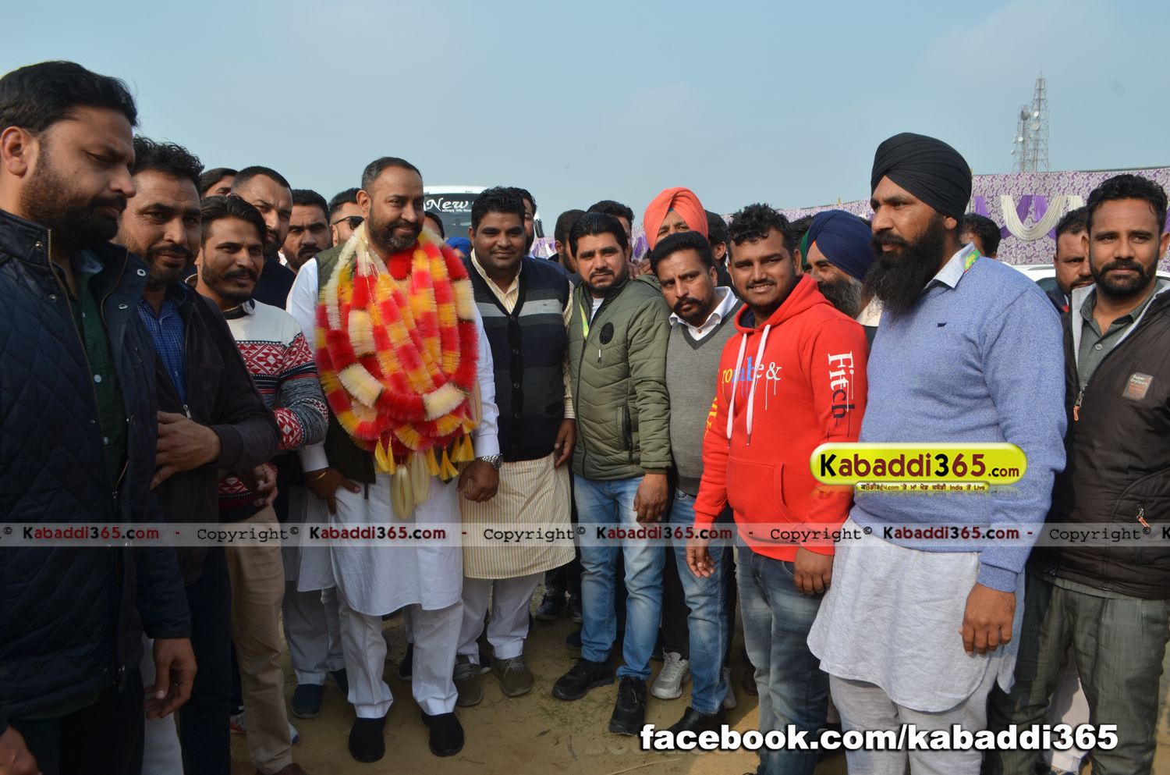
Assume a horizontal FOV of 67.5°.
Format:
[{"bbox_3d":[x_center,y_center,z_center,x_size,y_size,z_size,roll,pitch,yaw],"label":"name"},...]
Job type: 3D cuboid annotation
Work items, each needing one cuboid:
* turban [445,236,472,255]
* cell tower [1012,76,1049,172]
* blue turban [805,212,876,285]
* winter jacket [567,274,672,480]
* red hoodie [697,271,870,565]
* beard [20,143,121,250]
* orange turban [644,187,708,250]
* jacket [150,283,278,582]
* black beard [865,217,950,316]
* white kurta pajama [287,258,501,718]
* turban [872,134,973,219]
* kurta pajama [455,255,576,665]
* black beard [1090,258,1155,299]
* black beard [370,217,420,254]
[{"bbox_3d":[-0.877,-0.978,6.200,0.240,0.200,0.210,-6,10,-39],"label":"turban"},{"bbox_3d":[83.973,-39.117,165.000,6.500,38.000,6.000,0,7,0],"label":"cell tower"},{"bbox_3d":[0.764,-0.424,2.620,0.245,0.215,0.210,-15,15,-36],"label":"blue turban"},{"bbox_3d":[0.083,-0.035,2.780,0.480,0.630,0.300,7,10,42],"label":"winter jacket"},{"bbox_3d":[0.493,0.066,2.171,0.480,0.685,0.320,5,8,38],"label":"red hoodie"},{"bbox_3d":[-0.703,-0.259,1.200,0.120,0.130,0.135,12,10,10],"label":"beard"},{"bbox_3d":[0.320,-0.595,3.080,0.215,0.215,0.250,2,8,13],"label":"orange turban"},{"bbox_3d":[-0.845,0.087,1.801,0.500,0.613,0.360,-3,7,-28],"label":"jacket"},{"bbox_3d":[0.646,-0.243,1.760,0.150,0.200,0.150,-3,8,-25],"label":"black beard"},{"bbox_3d":[-0.573,0.310,2.632,0.610,1.383,0.390,-1,7,-9],"label":"white kurta pajama"},{"bbox_3d":[0.698,-0.439,1.820,0.225,0.170,0.195,-3,8,-25],"label":"turban"},{"bbox_3d":[-0.244,0.259,2.978,0.490,1.401,0.350,-1,7,-5],"label":"kurta pajama"},{"bbox_3d":[1.167,-0.236,1.900,0.135,0.090,0.105,4,8,28],"label":"black beard"},{"bbox_3d":[-0.514,-0.407,2.360,0.140,0.105,0.115,-4,9,-30],"label":"black beard"}]

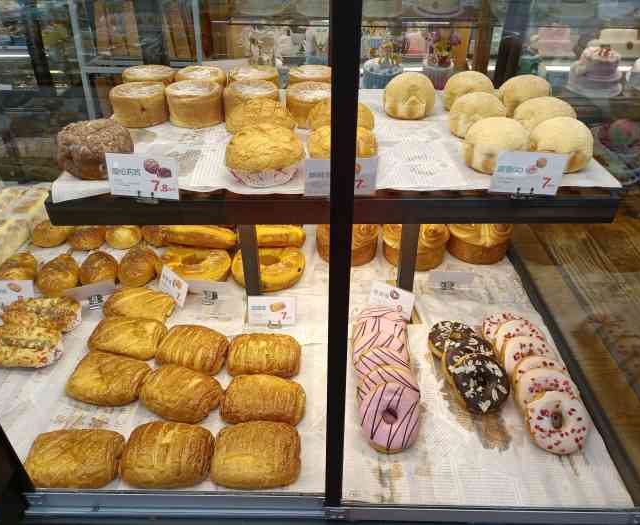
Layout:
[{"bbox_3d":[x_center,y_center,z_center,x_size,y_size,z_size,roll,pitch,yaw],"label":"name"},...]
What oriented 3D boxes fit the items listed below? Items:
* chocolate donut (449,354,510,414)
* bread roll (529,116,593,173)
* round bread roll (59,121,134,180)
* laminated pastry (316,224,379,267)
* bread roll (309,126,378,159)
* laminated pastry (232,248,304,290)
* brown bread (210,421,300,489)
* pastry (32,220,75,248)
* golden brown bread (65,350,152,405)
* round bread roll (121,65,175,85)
[{"bbox_3d":[0.241,0.182,0.793,0.093,0.032,0.093,11,64,-7],"label":"chocolate donut"},{"bbox_3d":[0.323,-0.161,0.701,0.078,0.059,0.078,0,35,1],"label":"bread roll"},{"bbox_3d":[-0.304,-0.154,0.716,0.097,0.073,0.097,0,34,0],"label":"round bread roll"},{"bbox_3d":[0.056,-0.051,1.082,0.124,0.066,0.124,1,34,1],"label":"laminated pastry"},{"bbox_3d":[0.032,-0.154,0.743,0.102,0.066,0.102,0,34,0],"label":"bread roll"},{"bbox_3d":[-0.098,0.012,1.019,0.142,0.044,0.142,1,33,3],"label":"laminated pastry"},{"bbox_3d":[-0.086,0.254,0.710,0.121,0.046,0.094,0,35,1],"label":"brown bread"},{"bbox_3d":[-0.619,-0.067,1.214,0.083,0.048,0.083,0,34,3],"label":"pastry"},{"bbox_3d":[-0.331,0.176,0.826,0.128,0.045,0.089,9,36,13],"label":"golden brown bread"},{"bbox_3d":[-0.328,-0.342,1.009,0.087,0.052,0.087,-1,33,1],"label":"round bread roll"}]

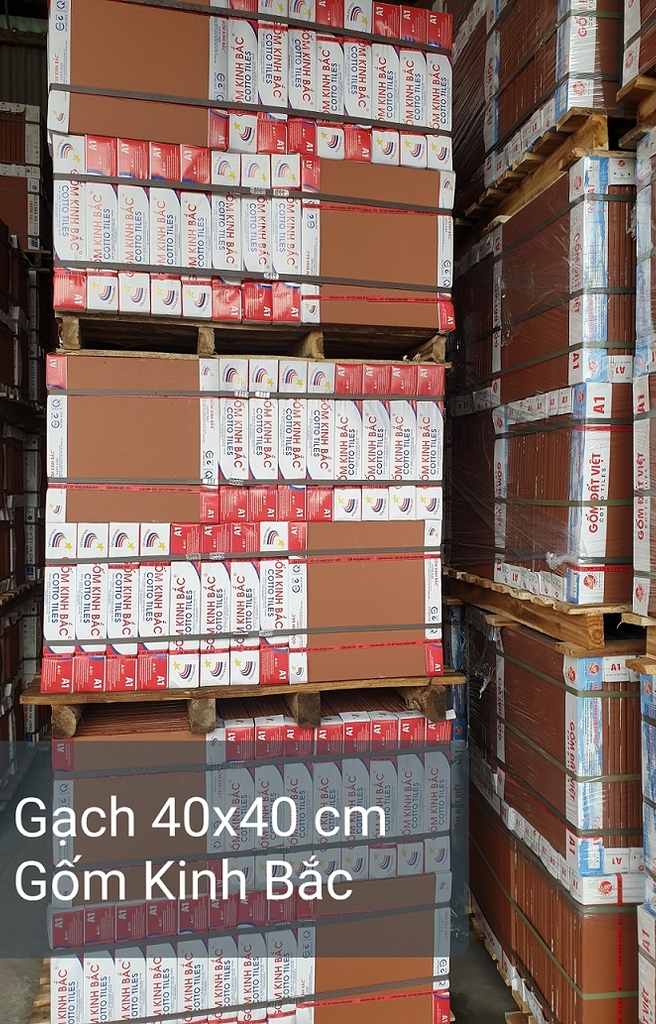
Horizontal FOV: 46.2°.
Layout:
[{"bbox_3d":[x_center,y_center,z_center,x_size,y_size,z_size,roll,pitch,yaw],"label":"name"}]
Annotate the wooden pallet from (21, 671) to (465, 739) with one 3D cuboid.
[{"bbox_3d":[-0.276,0.484,2.391,1.094,0.113,1.030,0,0,-12],"label":"wooden pallet"}]

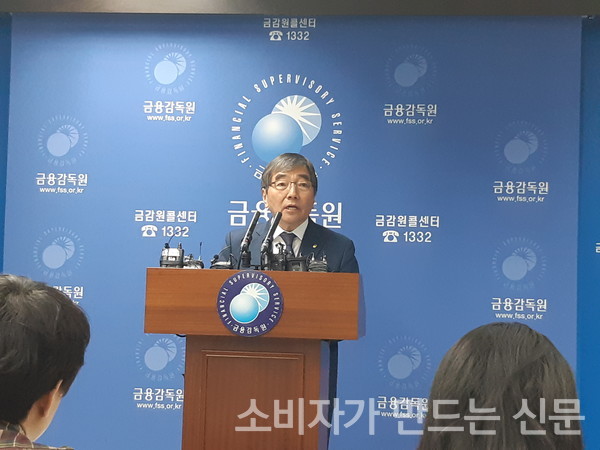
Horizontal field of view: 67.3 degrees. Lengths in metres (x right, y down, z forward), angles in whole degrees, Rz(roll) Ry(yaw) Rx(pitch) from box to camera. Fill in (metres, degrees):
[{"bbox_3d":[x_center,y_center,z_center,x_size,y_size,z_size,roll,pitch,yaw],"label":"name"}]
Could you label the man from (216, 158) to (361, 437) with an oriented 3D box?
[{"bbox_3d":[-0.050,0.600,1.520,0.520,1.680,0.420,1,-1,1],"label":"man"}]

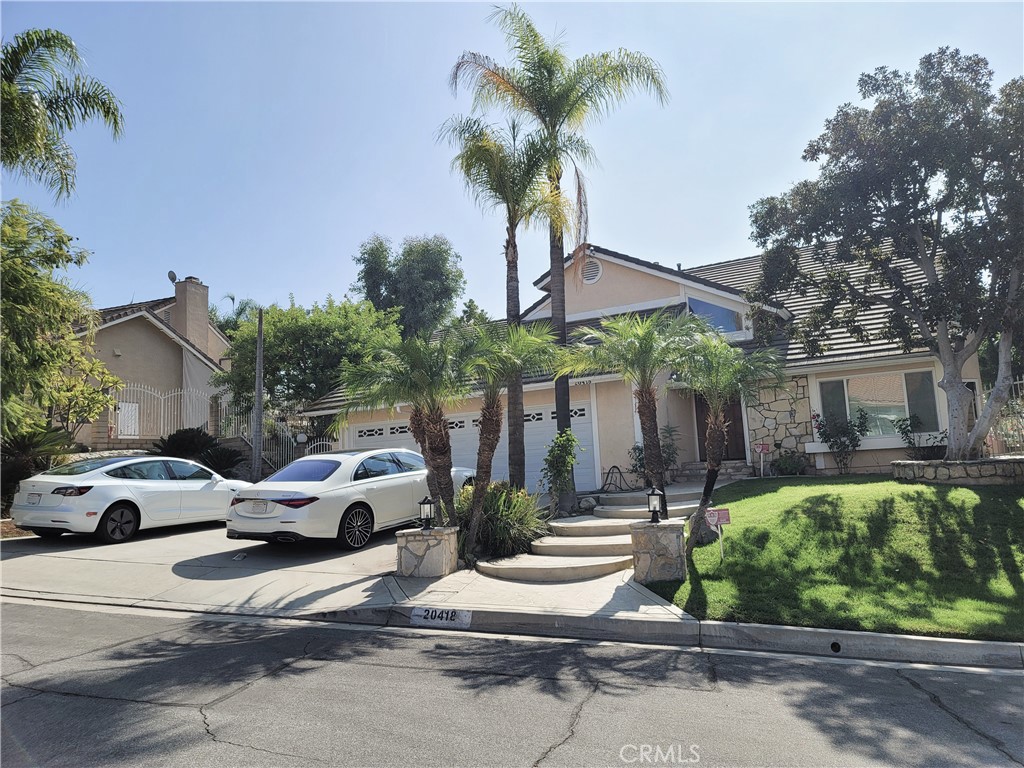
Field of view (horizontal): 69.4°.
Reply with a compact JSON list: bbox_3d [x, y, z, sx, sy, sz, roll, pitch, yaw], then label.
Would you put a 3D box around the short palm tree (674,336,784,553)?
[{"bbox_3d":[2.817,0.728,9.669,1.500,2.830,1.500,-4,-7,10],"label":"short palm tree"}]

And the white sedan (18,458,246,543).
[{"bbox_3d":[-6.835,2.121,14.173,1.870,1.440,4.690,-2,-5,26],"label":"white sedan"}]

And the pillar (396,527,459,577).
[{"bbox_3d":[-1.001,2.029,9.031,0.630,0.580,0.520,-5,-7,16],"label":"pillar"}]

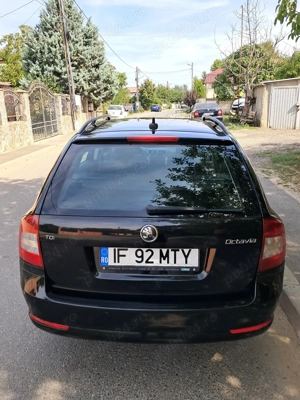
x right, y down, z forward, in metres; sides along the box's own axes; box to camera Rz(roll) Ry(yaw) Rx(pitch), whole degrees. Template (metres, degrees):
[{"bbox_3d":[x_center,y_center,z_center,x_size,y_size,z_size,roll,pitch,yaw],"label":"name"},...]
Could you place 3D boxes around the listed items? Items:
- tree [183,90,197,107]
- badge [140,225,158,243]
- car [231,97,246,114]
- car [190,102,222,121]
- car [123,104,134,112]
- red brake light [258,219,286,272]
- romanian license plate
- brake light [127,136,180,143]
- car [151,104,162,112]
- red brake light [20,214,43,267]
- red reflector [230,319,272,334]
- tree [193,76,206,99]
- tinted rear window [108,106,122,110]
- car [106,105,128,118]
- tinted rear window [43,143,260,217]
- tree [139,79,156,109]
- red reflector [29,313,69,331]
[{"bbox_3d":[5.243,-12.639,41.101,1.900,3.000,1.900,0,17,0],"label":"tree"},{"bbox_3d":[-0.003,0.169,1.575,0.090,0.090,0.012,1,7,2],"label":"badge"},{"bbox_3d":[9.224,-8.756,29.218,1.800,1.650,4.300,14,22,38],"label":"car"},{"bbox_3d":[3.533,-5.444,20.189,1.730,1.440,4.500,1,17,3],"label":"car"},{"bbox_3d":[-3.374,-14.311,48.958,1.720,1.500,4.200,1,17,5],"label":"car"},{"bbox_3d":[0.712,0.205,1.754,0.210,0.290,0.200,-2,17,-6],"label":"red brake light"},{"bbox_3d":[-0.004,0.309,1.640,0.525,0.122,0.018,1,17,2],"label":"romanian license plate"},{"bbox_3d":[0.016,-0.352,1.817,0.305,0.040,0.045,1,17,3],"label":"brake light"},{"bbox_3d":[1.270,-17.890,60.935,1.680,1.450,4.000,2,17,6],"label":"car"},{"bbox_3d":[-0.693,0.189,1.807,0.210,0.290,0.200,4,18,13],"label":"red brake light"},{"bbox_3d":[0.561,0.696,1.718,0.255,0.040,0.050,-5,18,-14],"label":"red reflector"},{"bbox_3d":[6.658,-13.890,41.760,1.900,5.000,1.900,0,17,0],"label":"tree"},{"bbox_3d":[-3.121,-8.328,28.303,1.250,0.380,0.300,1,17,3],"label":"tinted rear window"},{"bbox_3d":[-3.281,-8.886,31.794,1.700,1.450,4.200,1,17,5],"label":"car"},{"bbox_3d":[0.013,-0.103,1.705,1.160,0.430,0.090,1,-19,2],"label":"tinted rear window"},{"bbox_3d":[-0.291,-20.596,60.621,3.700,5.800,3.700,0,17,0],"label":"tree"},{"bbox_3d":[-0.550,0.657,1.700,0.250,0.042,0.085,5,18,15],"label":"red reflector"}]

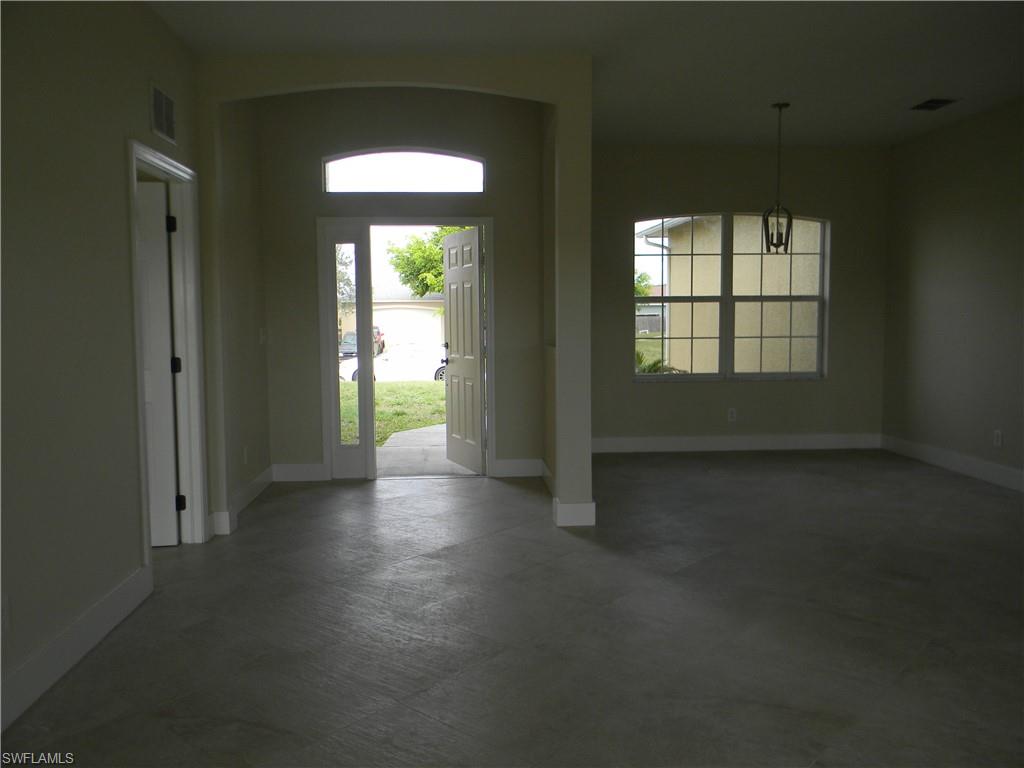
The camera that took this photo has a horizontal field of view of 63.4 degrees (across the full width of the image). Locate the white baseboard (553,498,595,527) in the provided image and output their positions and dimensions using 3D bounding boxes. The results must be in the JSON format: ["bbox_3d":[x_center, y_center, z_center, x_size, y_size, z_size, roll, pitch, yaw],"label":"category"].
[{"bbox_3d":[0.390,0.813,5.237,0.243,0.140,0.130,-1,5,-4],"label":"white baseboard"}]

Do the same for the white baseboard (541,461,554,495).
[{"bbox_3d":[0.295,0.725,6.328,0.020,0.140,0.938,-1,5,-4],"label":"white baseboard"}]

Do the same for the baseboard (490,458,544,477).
[{"bbox_3d":[0.039,0.688,6.788,0.437,0.141,0.020,-1,5,-4],"label":"baseboard"}]

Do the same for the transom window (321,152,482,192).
[{"bbox_3d":[-0.850,-1.679,6.577,1.271,0.346,0.110,-1,5,-4],"label":"transom window"}]

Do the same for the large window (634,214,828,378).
[{"bbox_3d":[2.099,-0.833,7.968,1.901,1.570,0.100,-1,5,-4],"label":"large window"}]

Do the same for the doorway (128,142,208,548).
[{"bbox_3d":[-1.821,-0.090,4.312,0.140,2.114,0.998,-1,5,-4],"label":"doorway"}]

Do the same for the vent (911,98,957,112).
[{"bbox_3d":[3.223,-2.136,6.313,0.215,0.030,0.313,-1,5,-4],"label":"vent"}]

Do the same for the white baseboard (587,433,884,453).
[{"bbox_3d":[2.018,0.574,8.035,3.243,0.145,0.020,-1,5,-4],"label":"white baseboard"}]

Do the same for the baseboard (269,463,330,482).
[{"bbox_3d":[-1.697,0.711,6.663,0.449,0.137,0.020,-1,5,-4],"label":"baseboard"}]

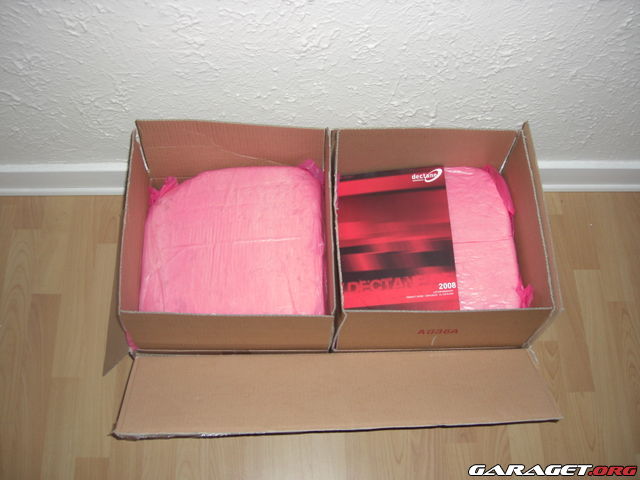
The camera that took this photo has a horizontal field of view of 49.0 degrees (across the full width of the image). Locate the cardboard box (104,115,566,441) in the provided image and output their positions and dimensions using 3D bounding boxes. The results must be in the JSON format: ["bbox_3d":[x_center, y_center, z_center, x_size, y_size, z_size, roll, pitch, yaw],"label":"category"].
[{"bbox_3d":[-0.016,0.097,1.357,0.814,0.405,0.525,-1,70,-5],"label":"cardboard box"}]

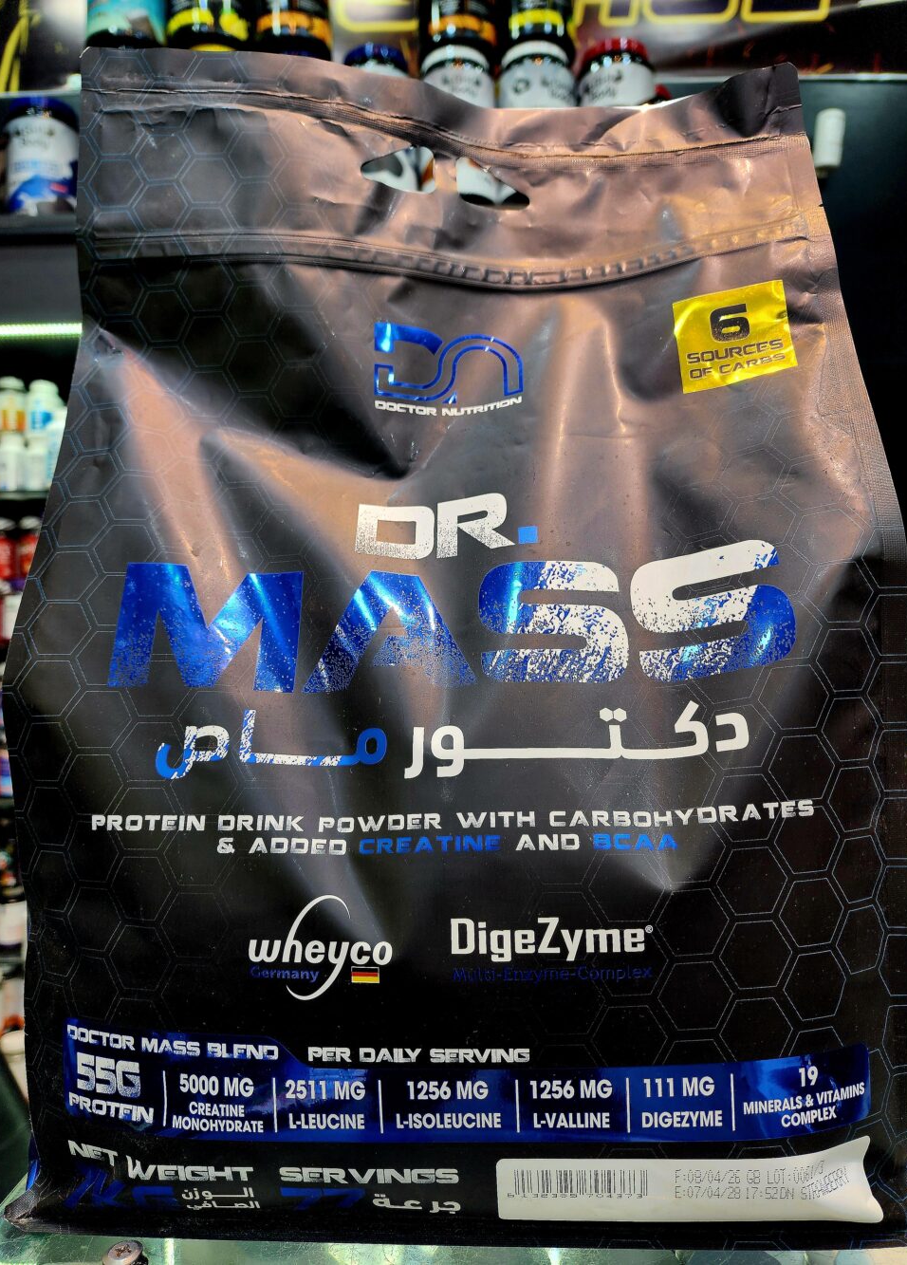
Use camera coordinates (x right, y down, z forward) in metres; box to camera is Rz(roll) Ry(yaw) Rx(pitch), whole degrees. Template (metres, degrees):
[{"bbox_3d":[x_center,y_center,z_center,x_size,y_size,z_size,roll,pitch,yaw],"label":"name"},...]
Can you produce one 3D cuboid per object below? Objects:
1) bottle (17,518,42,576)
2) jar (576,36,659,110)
[{"bbox_3d":[-0.933,-0.189,1.858,0.059,0.123,0.059,-2,9,-13],"label":"bottle"},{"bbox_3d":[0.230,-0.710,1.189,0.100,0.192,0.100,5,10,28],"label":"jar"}]

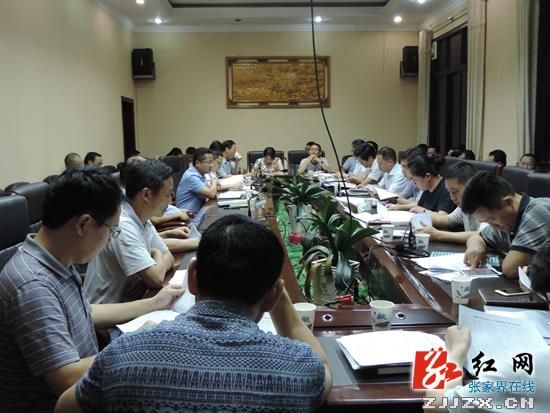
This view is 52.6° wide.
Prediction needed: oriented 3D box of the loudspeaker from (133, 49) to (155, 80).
[{"bbox_3d":[-2.435,-2.638,10.300,0.380,0.520,0.330,-2,8,-10],"label":"loudspeaker"}]

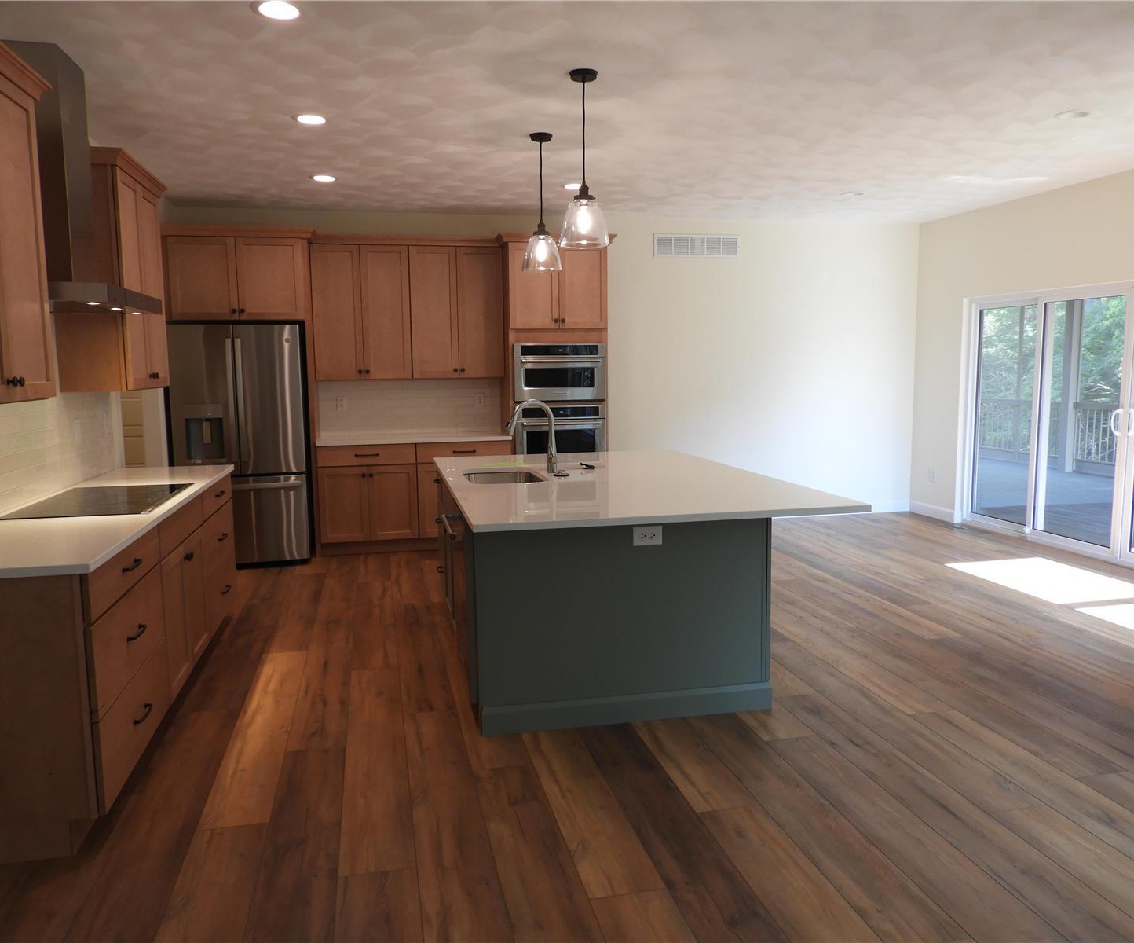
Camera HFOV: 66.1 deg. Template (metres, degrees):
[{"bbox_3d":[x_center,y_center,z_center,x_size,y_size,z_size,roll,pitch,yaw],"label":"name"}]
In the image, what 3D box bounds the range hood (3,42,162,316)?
[{"bbox_3d":[-2.082,-1.192,3.639,0.495,1.013,0.895,-2,7,-12],"label":"range hood"}]

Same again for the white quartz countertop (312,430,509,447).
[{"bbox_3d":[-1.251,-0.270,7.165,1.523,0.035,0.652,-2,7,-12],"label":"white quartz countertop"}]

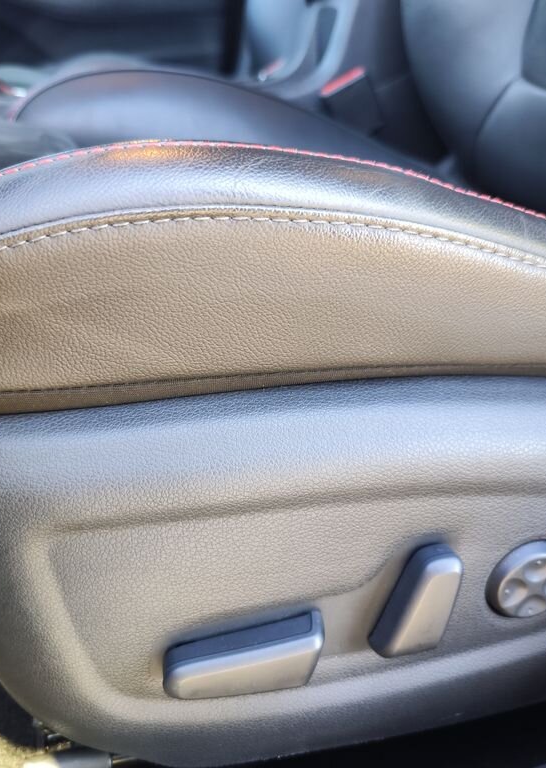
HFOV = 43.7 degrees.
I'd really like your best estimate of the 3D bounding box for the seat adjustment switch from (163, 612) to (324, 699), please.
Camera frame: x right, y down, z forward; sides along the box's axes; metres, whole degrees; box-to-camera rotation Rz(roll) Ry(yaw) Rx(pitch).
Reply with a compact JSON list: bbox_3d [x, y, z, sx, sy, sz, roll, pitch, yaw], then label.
[{"bbox_3d":[-0.014,0.134,0.333,0.078,0.030,0.018,-5,22,-10],"label":"seat adjustment switch"}]

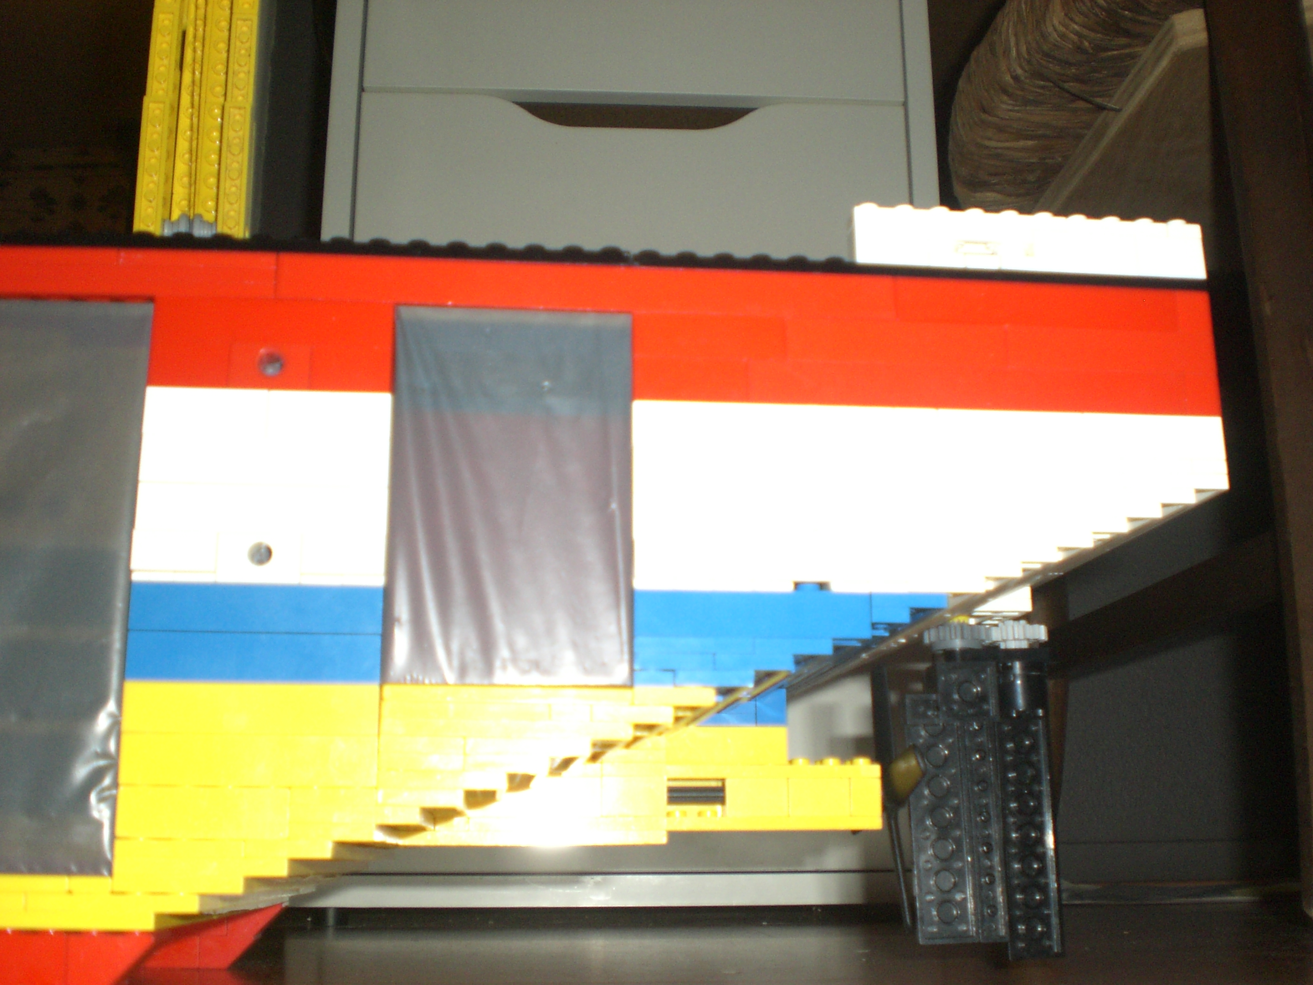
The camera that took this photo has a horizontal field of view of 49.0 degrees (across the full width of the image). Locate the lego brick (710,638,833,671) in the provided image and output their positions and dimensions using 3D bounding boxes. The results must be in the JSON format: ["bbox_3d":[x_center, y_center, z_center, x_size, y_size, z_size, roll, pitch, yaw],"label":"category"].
[{"bbox_3d":[0.023,0.033,0.291,0.024,0.007,0.009,1,-12,-7],"label":"lego brick"}]

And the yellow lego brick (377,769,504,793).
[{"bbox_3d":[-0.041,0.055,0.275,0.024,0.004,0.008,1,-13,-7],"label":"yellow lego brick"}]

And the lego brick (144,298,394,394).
[{"bbox_3d":[-0.077,-0.029,0.292,0.048,0.020,0.009,1,-12,-7],"label":"lego brick"}]

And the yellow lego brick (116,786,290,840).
[{"bbox_3d":[-0.083,0.059,0.266,0.032,0.010,0.008,1,-14,-7],"label":"yellow lego brick"}]

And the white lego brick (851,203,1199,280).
[{"bbox_3d":[0.081,-0.054,0.316,0.080,0.014,0.008,1,-13,-7],"label":"white lego brick"}]

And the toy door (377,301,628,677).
[{"bbox_3d":[-0.029,0.000,0.288,0.048,0.077,0.003,1,-13,-7],"label":"toy door"}]

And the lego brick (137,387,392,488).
[{"bbox_3d":[-0.076,-0.009,0.283,0.048,0.019,0.008,1,-14,-7],"label":"lego brick"}]

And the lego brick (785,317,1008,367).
[{"bbox_3d":[0.050,-0.030,0.304,0.048,0.010,0.008,1,-14,-7],"label":"lego brick"}]

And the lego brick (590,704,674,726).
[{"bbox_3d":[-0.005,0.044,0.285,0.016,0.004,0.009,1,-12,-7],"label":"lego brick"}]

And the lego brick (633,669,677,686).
[{"bbox_3d":[-0.001,0.037,0.281,0.008,0.003,0.008,1,-14,-7],"label":"lego brick"}]

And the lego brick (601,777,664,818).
[{"bbox_3d":[-0.006,0.077,0.366,0.016,0.010,0.009,1,-12,-7],"label":"lego brick"}]

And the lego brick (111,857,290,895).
[{"bbox_3d":[-0.084,0.071,0.269,0.032,0.007,0.009,1,-12,-7],"label":"lego brick"}]

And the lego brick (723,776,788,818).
[{"bbox_3d":[0.025,0.077,0.365,0.016,0.010,0.008,1,-14,-7],"label":"lego brick"}]

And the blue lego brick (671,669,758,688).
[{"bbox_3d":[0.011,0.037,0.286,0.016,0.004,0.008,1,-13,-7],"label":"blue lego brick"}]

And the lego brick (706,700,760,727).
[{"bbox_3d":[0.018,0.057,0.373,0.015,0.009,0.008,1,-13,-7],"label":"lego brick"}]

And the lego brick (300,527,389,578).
[{"bbox_3d":[-0.060,0.013,0.280,0.016,0.009,0.008,1,-14,-7],"label":"lego brick"}]

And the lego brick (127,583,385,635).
[{"bbox_3d":[-0.076,0.023,0.278,0.048,0.010,0.008,1,-13,-7],"label":"lego brick"}]

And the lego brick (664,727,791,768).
[{"bbox_3d":[0.017,0.065,0.372,0.032,0.010,0.009,1,-12,-7],"label":"lego brick"}]

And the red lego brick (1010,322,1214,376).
[{"bbox_3d":[0.097,-0.030,0.314,0.048,0.010,0.009,1,-12,-7],"label":"red lego brick"}]

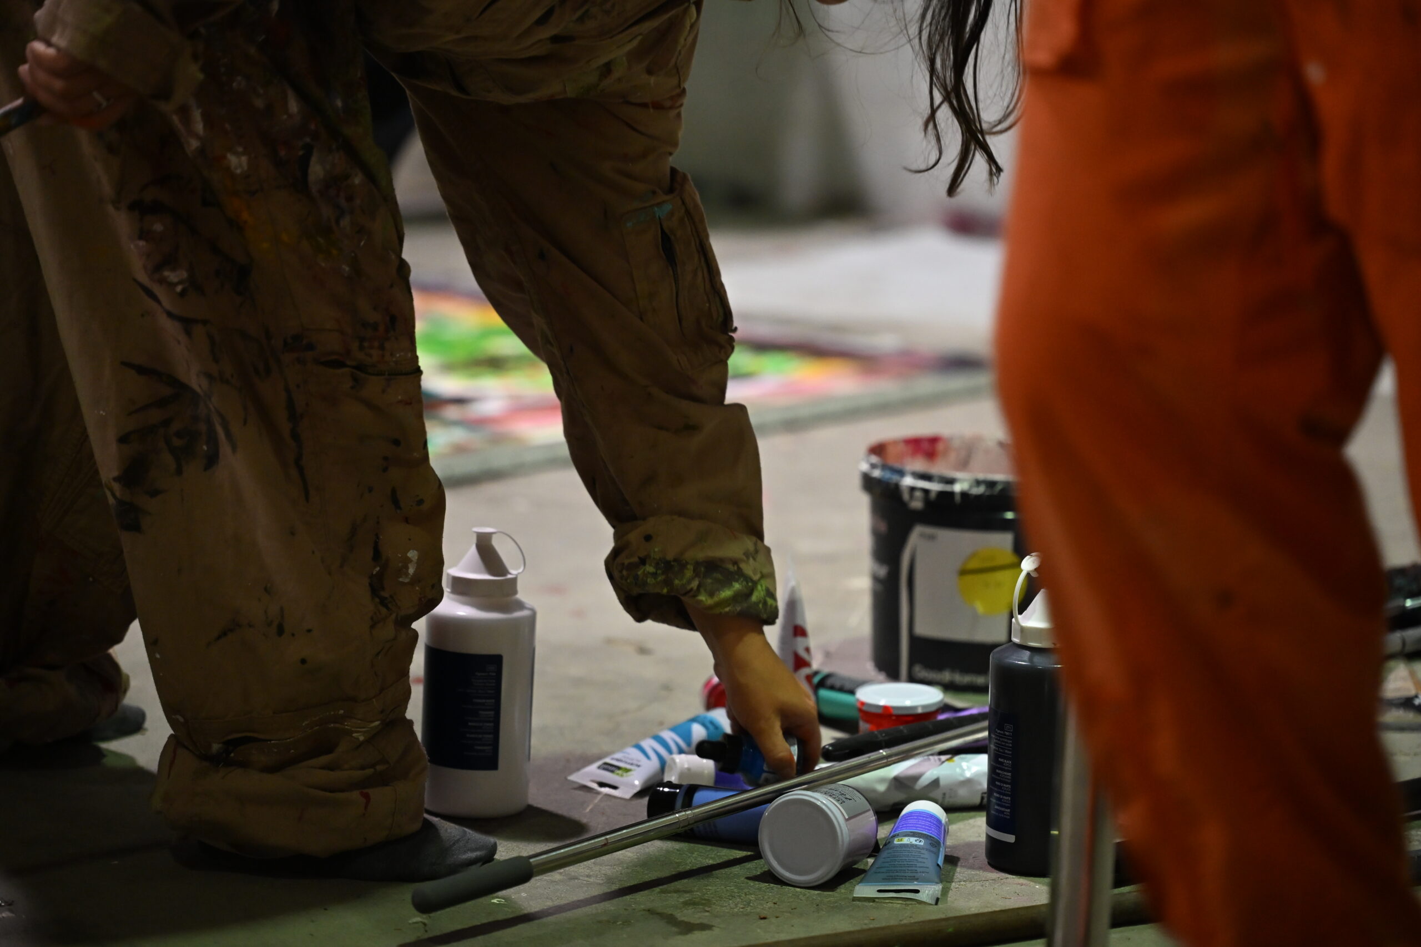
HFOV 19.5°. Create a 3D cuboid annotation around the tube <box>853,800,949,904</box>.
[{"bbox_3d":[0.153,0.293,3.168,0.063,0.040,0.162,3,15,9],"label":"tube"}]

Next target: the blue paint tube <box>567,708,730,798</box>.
[{"bbox_3d":[-0.036,0.234,3.459,0.071,0.042,0.172,10,19,39],"label":"blue paint tube"}]

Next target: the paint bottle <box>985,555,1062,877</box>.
[{"bbox_3d":[0.261,0.183,3.185,0.088,0.242,0.088,2,10,0],"label":"paint bottle"}]

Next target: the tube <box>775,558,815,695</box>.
[{"bbox_3d":[0.072,0.155,3.535,0.042,0.167,0.065,-2,16,6],"label":"tube"}]

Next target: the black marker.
[{"bbox_3d":[0.170,0.224,3.558,0.175,0.017,0.017,-8,14,-30],"label":"black marker"}]

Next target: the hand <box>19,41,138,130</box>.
[{"bbox_3d":[-0.455,-0.283,3.000,0.085,0.090,0.100,-1,10,-16],"label":"hand"}]

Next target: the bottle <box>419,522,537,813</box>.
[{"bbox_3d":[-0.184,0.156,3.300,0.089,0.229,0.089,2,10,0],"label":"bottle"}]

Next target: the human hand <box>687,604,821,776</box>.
[{"bbox_3d":[0.038,0.180,3.385,0.100,0.140,0.100,6,11,25],"label":"human hand"}]

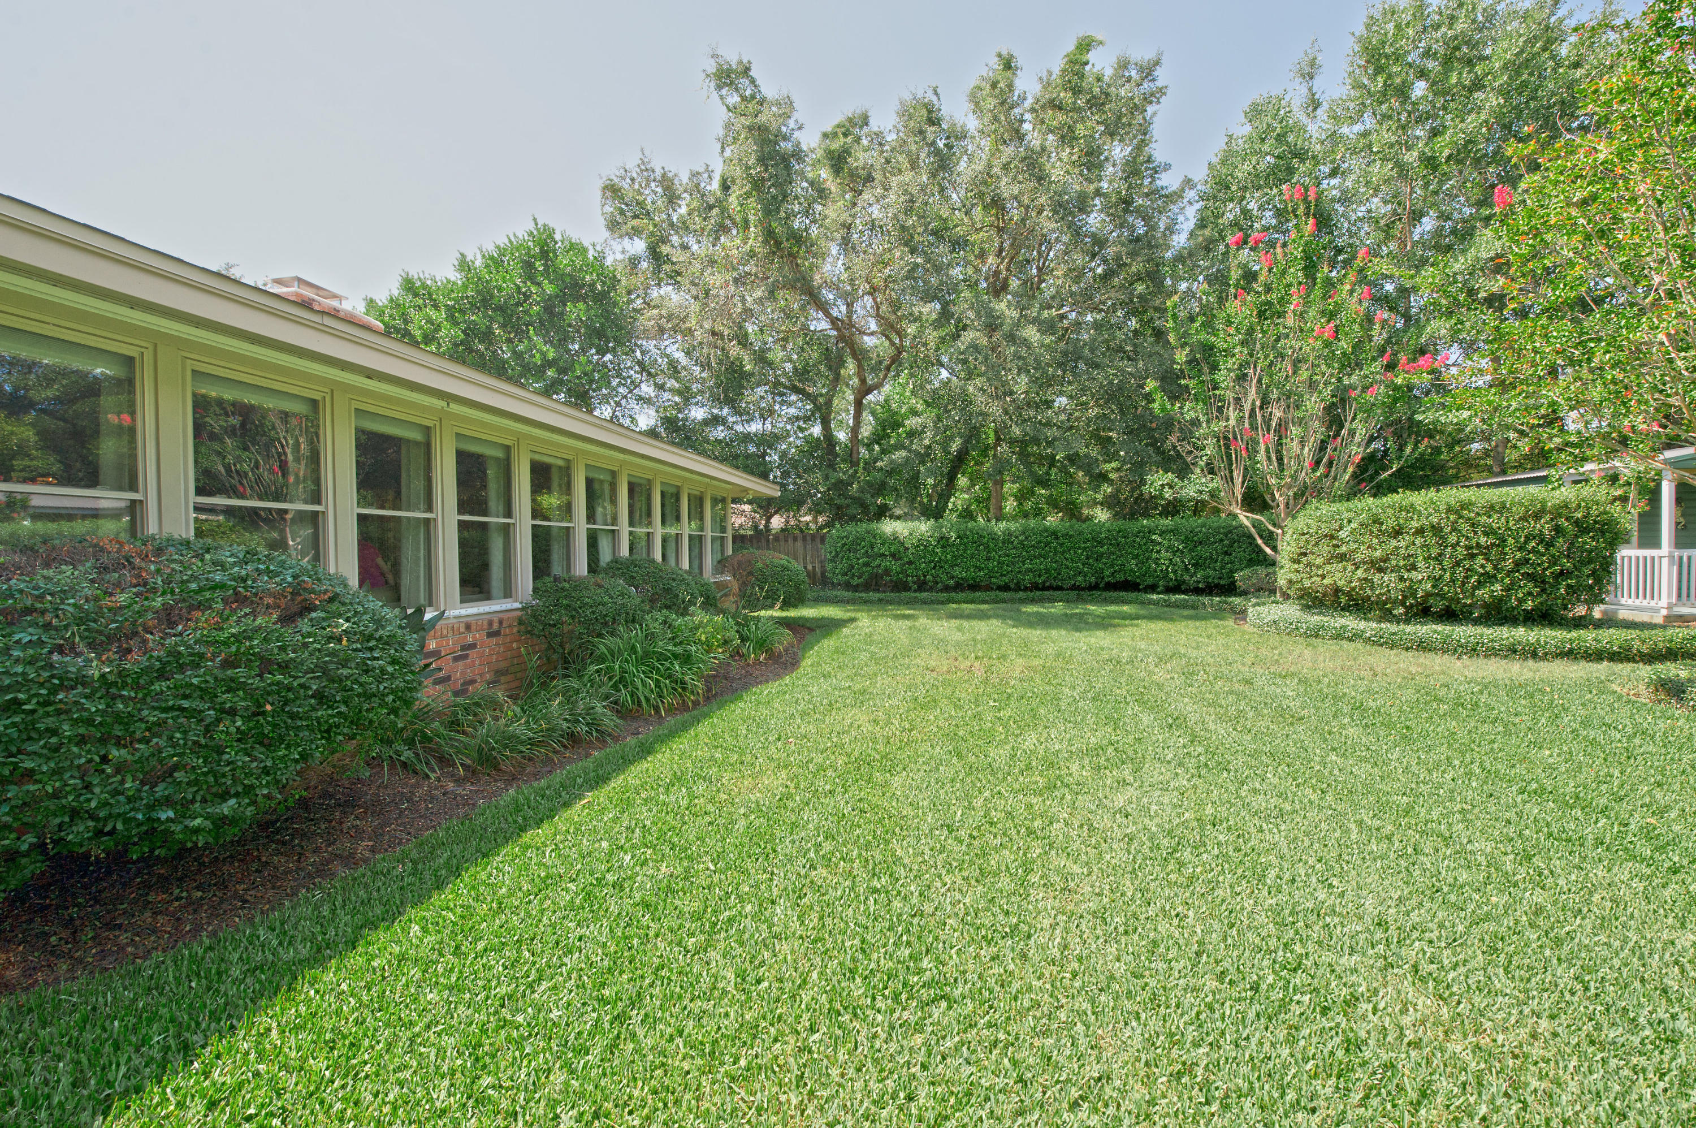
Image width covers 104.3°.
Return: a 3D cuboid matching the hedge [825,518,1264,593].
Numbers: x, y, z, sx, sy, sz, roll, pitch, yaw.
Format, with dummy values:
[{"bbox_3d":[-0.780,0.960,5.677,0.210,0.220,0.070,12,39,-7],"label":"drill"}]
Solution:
[{"bbox_3d":[5.090,-0.096,17.065,11.300,2.050,1.350,-1,1,10],"label":"hedge"}]

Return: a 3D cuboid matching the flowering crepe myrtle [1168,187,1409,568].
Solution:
[{"bbox_3d":[9.077,-3.402,13.700,4.600,8.600,4.500,-1,1,10],"label":"flowering crepe myrtle"}]

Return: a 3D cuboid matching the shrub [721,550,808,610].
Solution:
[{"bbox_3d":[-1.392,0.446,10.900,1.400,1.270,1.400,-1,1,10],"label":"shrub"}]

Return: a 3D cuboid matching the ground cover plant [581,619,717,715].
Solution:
[{"bbox_3d":[-1.714,0.821,5.700,1.100,0.680,1.100,-1,1,10],"label":"ground cover plant"}]

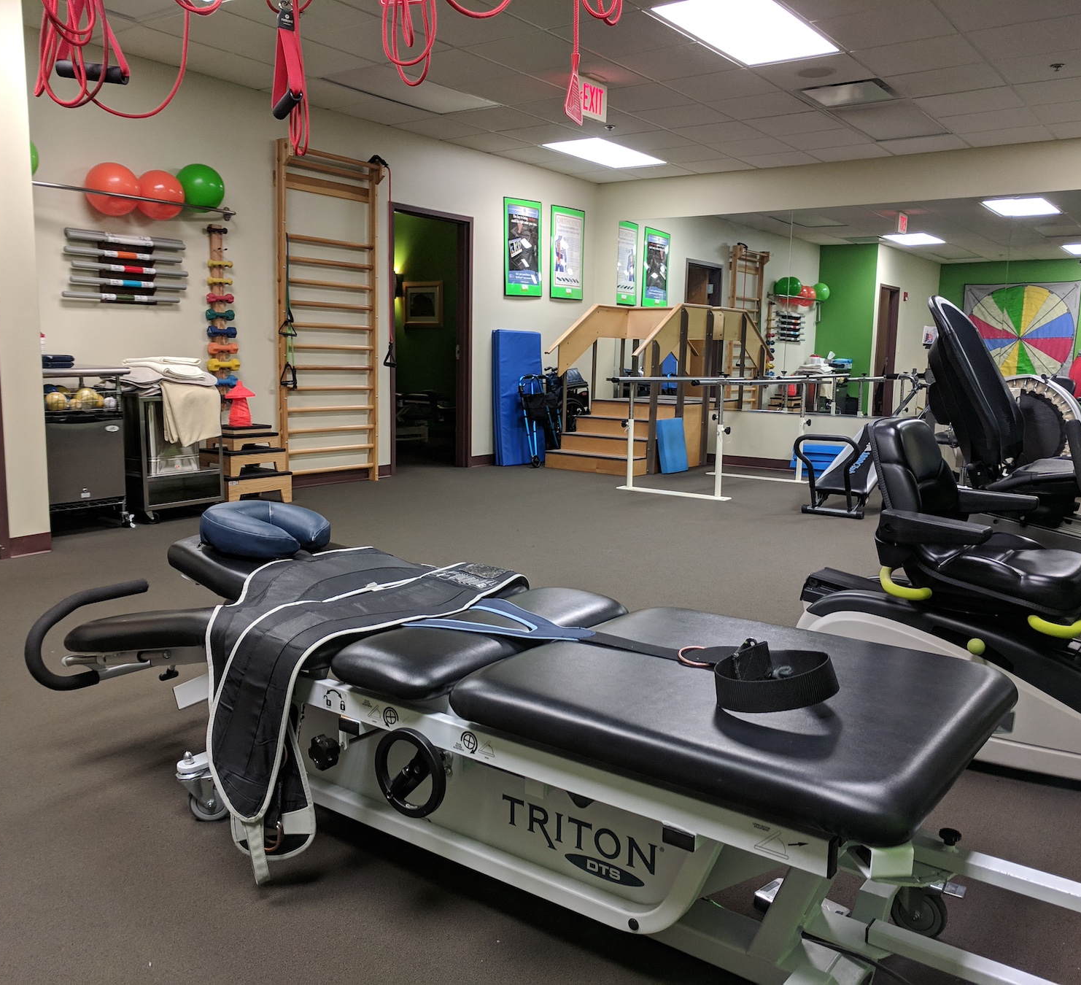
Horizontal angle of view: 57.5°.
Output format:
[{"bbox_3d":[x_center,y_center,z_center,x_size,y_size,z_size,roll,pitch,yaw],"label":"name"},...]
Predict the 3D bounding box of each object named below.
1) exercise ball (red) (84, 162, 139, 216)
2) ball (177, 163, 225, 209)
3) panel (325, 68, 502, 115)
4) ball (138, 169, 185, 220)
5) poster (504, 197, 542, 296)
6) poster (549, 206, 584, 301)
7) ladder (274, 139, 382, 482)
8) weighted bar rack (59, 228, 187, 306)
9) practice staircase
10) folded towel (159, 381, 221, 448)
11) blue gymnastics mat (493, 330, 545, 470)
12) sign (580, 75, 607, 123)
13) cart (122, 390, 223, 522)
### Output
[{"bbox_3d":[-2.501,-1.770,5.767,0.303,0.303,0.303,7,10,36],"label":"exercise ball (red)"},{"bbox_3d":[-2.145,-1.921,6.243,0.295,0.295,0.295,1,8,0],"label":"ball"},{"bbox_3d":[-0.842,-2.716,6.673,0.610,0.060,1.220,7,10,36],"label":"panel"},{"bbox_3d":[-2.297,-1.789,5.944,0.290,0.290,0.290,7,10,35],"label":"ball"},{"bbox_3d":[-0.151,-2.256,9.136,0.025,0.880,0.570,7,10,35],"label":"poster"},{"bbox_3d":[0.272,-2.349,9.720,0.025,0.880,0.570,7,10,35],"label":"poster"},{"bbox_3d":[-1.539,-1.254,7.308,0.170,2.450,0.950,7,10,36],"label":"ladder"},{"bbox_3d":[-2.476,-1.344,5.902,0.130,0.410,0.820,7,10,35],"label":"weighted bar rack"},{"bbox_3d":[0.840,-0.995,9.202,1.030,1.510,1.410,7,10,36],"label":"practice staircase"},{"bbox_3d":[-2.097,-0.470,5.939,0.370,0.390,0.160,-6,11,-43],"label":"folded towel"},{"bbox_3d":[-0.200,-0.880,9.239,0.100,1.220,0.630,3,8,36],"label":"blue gymnastics mat"},{"bbox_3d":[0.302,-2.410,6.037,0.050,0.230,0.320,7,10,35],"label":"sign"},{"bbox_3d":[-2.241,-0.226,5.909,0.370,0.755,0.570,6,10,32],"label":"cart"}]

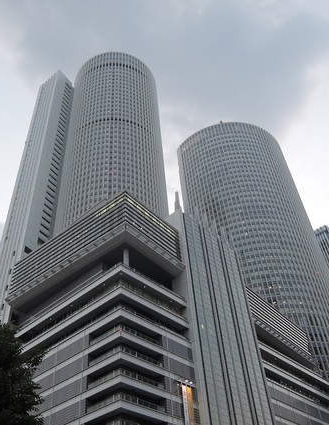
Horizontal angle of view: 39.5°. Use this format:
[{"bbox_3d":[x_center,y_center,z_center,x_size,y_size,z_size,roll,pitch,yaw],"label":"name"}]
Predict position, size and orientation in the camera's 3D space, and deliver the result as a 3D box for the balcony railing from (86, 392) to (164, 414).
[{"bbox_3d":[-7.399,39.267,91.029,9.300,1.400,11.500,-35,-51,27],"label":"balcony railing"}]

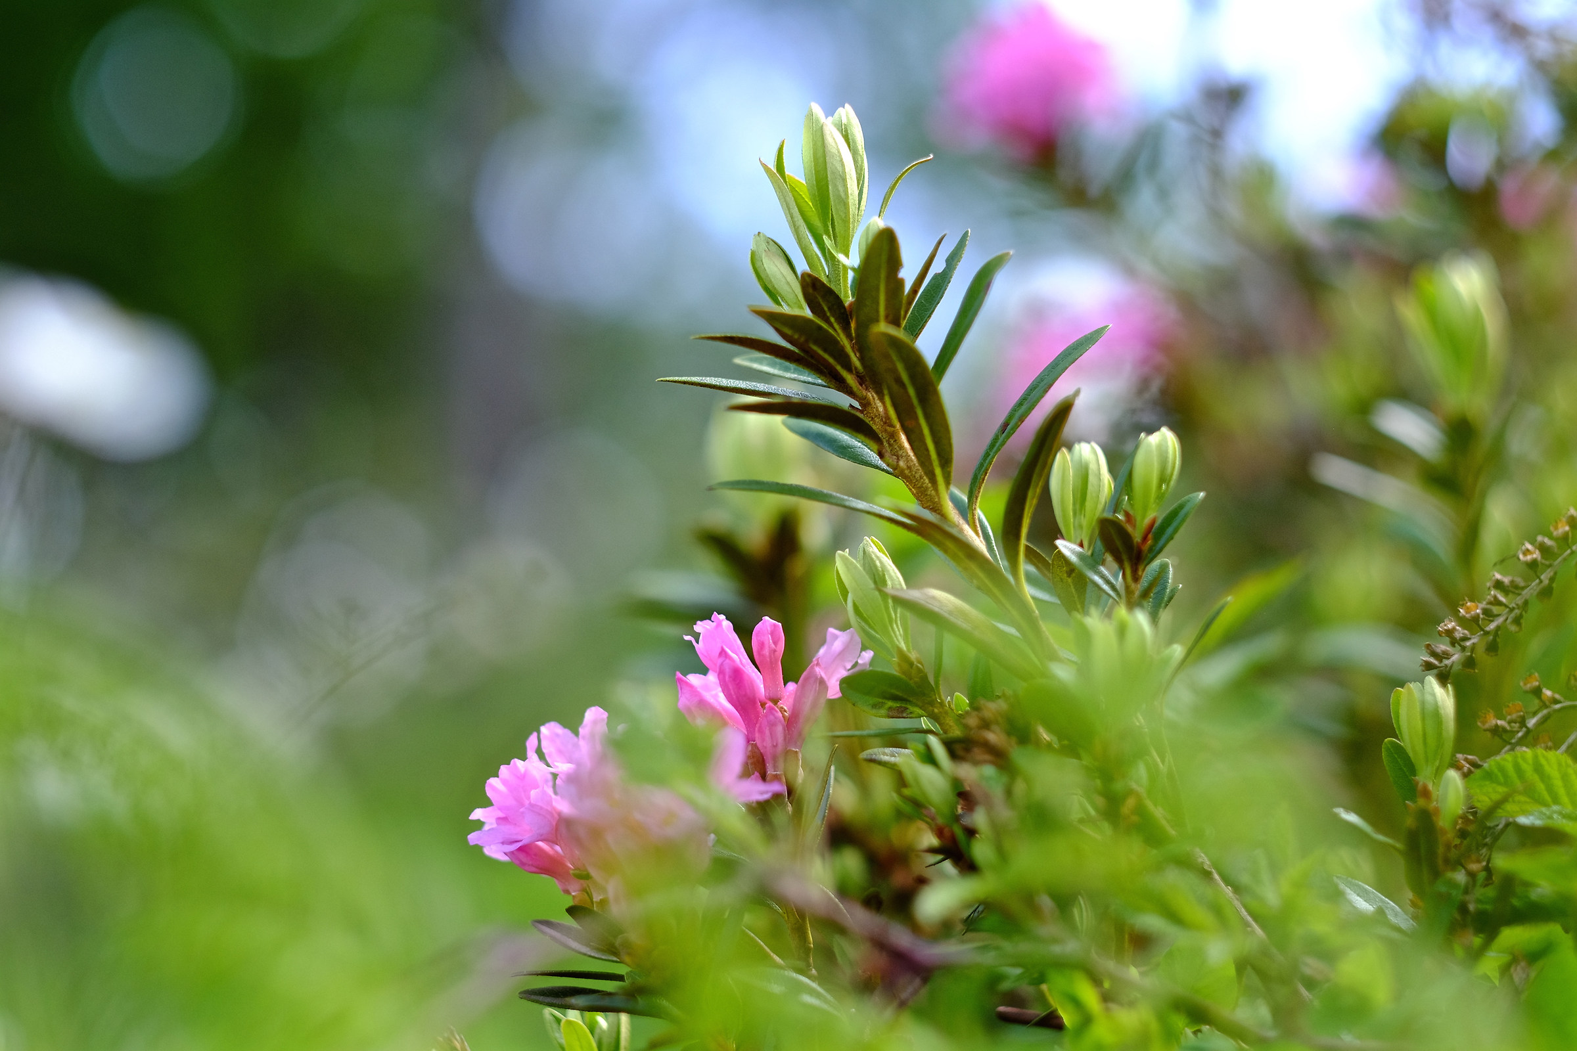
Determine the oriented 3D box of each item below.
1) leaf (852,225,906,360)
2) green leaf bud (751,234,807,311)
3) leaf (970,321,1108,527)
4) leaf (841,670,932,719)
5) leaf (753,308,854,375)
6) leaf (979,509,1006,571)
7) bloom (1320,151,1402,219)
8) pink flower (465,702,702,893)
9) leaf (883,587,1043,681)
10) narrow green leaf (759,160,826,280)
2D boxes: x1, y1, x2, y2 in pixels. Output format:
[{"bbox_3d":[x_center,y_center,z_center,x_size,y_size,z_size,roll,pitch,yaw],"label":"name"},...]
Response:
[{"bbox_3d":[0.015,-0.038,0.621,0.009,0.025,0.004,1,23,0],"label":"leaf"},{"bbox_3d":[-0.001,-0.048,0.696,0.007,0.018,0.005,-25,21,24],"label":"green leaf bud"},{"bbox_3d":[0.042,-0.018,0.632,0.006,0.042,0.009,34,-6,-9],"label":"leaf"},{"bbox_3d":[0.016,0.028,0.598,0.017,0.004,0.009,6,35,-32],"label":"leaf"},{"bbox_3d":[0.003,-0.034,0.692,0.027,0.004,0.009,34,-47,-26],"label":"leaf"},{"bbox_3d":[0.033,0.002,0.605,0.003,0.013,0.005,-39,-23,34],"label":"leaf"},{"bbox_3d":[0.174,-0.104,1.120,0.025,0.021,0.024,0,0,0],"label":"bloom"},{"bbox_3d":[-0.034,0.048,0.633,0.040,0.033,0.038,0,4,0],"label":"pink flower"},{"bbox_3d":[0.028,0.017,0.580,0.028,0.005,0.009,23,9,-13],"label":"leaf"},{"bbox_3d":[0.001,-0.058,0.698,0.005,0.027,0.004,-20,12,46],"label":"narrow green leaf"}]

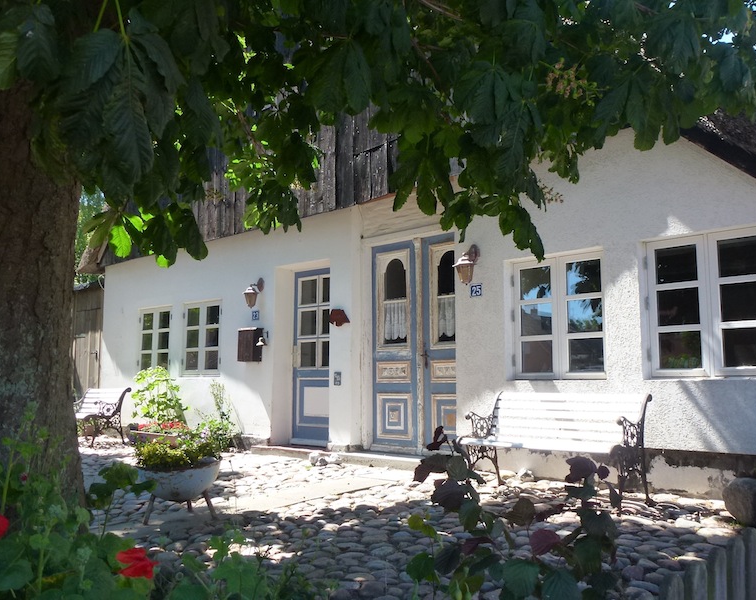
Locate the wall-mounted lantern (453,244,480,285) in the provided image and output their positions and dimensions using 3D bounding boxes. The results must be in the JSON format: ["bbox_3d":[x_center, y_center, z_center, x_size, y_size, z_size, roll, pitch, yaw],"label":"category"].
[{"bbox_3d":[0.846,-0.341,6.247,0.196,0.402,0.274,-6,-10,39],"label":"wall-mounted lantern"}]

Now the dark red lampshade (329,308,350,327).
[{"bbox_3d":[-0.408,0.185,7.100,0.210,0.190,0.210,-6,-9,42],"label":"dark red lampshade"}]

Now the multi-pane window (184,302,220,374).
[{"bbox_3d":[-2.429,0.533,9.242,0.892,1.039,0.108,-6,-10,39],"label":"multi-pane window"}]

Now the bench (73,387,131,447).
[{"bbox_3d":[-4.247,1.703,9.782,1.245,0.774,0.657,-6,-10,39],"label":"bench"}]

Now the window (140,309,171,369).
[{"bbox_3d":[-3.336,0.629,9.985,0.892,1.039,0.108,-6,-10,39],"label":"window"}]

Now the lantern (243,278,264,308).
[{"bbox_3d":[-1.556,-0.085,8.403,0.196,0.402,0.274,-6,-10,39],"label":"lantern"}]

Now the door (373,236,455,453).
[{"bbox_3d":[0.434,0.470,7.106,1.264,2.234,0.118,-6,-10,39],"label":"door"}]

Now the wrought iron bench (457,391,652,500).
[{"bbox_3d":[1.282,1.077,4.945,1.245,0.774,0.676,-6,-10,39],"label":"wrought iron bench"}]

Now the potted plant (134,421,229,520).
[{"bbox_3d":[-1.202,1.054,4.198,0.568,0.598,0.549,-6,-10,39],"label":"potted plant"}]

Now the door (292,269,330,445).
[{"bbox_3d":[-0.726,0.685,8.083,0.843,2.127,0.108,-6,-10,39],"label":"door"}]

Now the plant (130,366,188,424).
[{"bbox_3d":[-2.923,1.291,8.967,0.706,0.784,0.588,-6,-10,39],"label":"plant"}]

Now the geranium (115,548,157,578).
[{"bbox_3d":[-0.504,0.548,1.400,0.078,0.064,0.066,-6,-10,39],"label":"geranium"}]

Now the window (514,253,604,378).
[{"bbox_3d":[1.615,0.158,5.918,0.911,1.078,0.108,-6,-10,39],"label":"window"}]

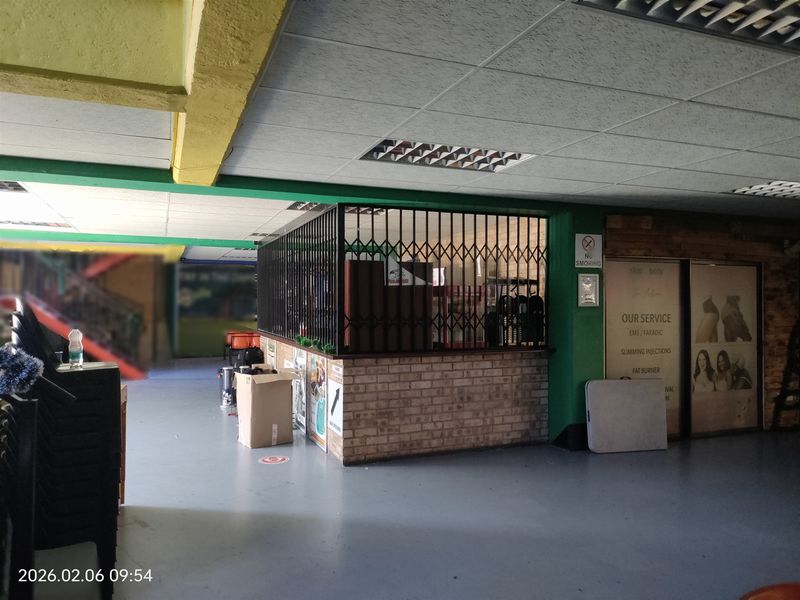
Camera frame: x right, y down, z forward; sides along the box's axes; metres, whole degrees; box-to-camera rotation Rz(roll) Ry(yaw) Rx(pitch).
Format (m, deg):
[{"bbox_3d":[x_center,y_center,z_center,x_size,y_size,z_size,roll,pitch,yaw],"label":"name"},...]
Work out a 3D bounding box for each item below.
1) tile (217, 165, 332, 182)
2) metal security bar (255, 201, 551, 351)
[{"bbox_3d":[-1.005,-1.019,4.680,0.841,0.018,0.274,0,0,-22],"label":"tile"},{"bbox_3d":[-0.474,-0.192,8.625,2.480,1.500,5.450,0,0,-22],"label":"metal security bar"}]

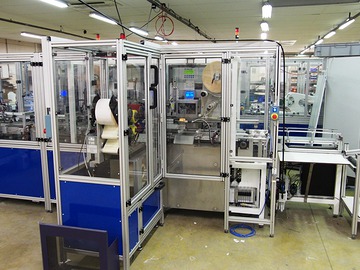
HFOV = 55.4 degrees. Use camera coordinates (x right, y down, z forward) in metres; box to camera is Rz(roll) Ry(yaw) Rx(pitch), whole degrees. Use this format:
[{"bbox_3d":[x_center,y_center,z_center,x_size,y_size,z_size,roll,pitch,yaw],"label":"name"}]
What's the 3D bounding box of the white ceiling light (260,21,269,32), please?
[{"bbox_3d":[2.290,-2.938,9.323,0.159,0.101,1.397,1,10,13],"label":"white ceiling light"}]

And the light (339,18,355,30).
[{"bbox_3d":[4.478,-2.968,9.275,0.159,0.101,1.397,1,10,13],"label":"light"}]

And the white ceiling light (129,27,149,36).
[{"bbox_3d":[-1.178,-2.980,9.936,0.159,0.101,1.397,1,10,13],"label":"white ceiling light"}]

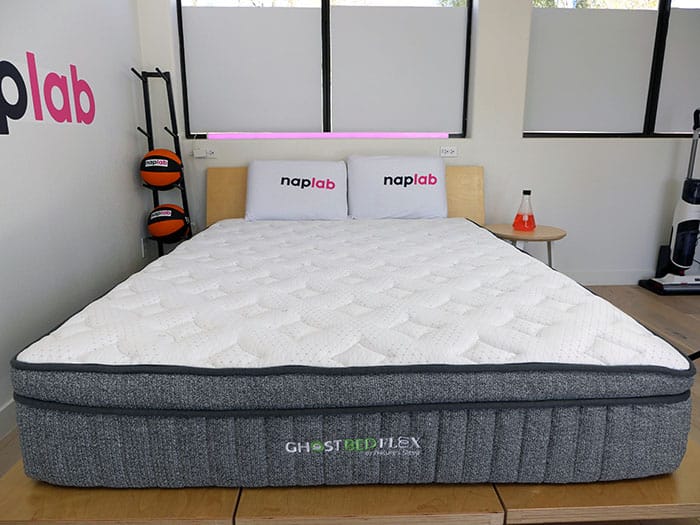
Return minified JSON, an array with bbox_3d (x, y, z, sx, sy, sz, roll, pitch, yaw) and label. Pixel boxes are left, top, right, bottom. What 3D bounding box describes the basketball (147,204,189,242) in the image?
[{"bbox_3d":[-1.132,-0.241,3.023,0.238,0.238,0.238,0,15,-1],"label":"basketball"}]

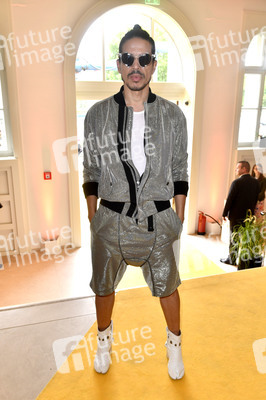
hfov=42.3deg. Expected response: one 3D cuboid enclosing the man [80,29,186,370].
[{"bbox_3d":[0.021,0.080,1.817,0.540,1.820,0.340,1,16,3],"label":"man"}]

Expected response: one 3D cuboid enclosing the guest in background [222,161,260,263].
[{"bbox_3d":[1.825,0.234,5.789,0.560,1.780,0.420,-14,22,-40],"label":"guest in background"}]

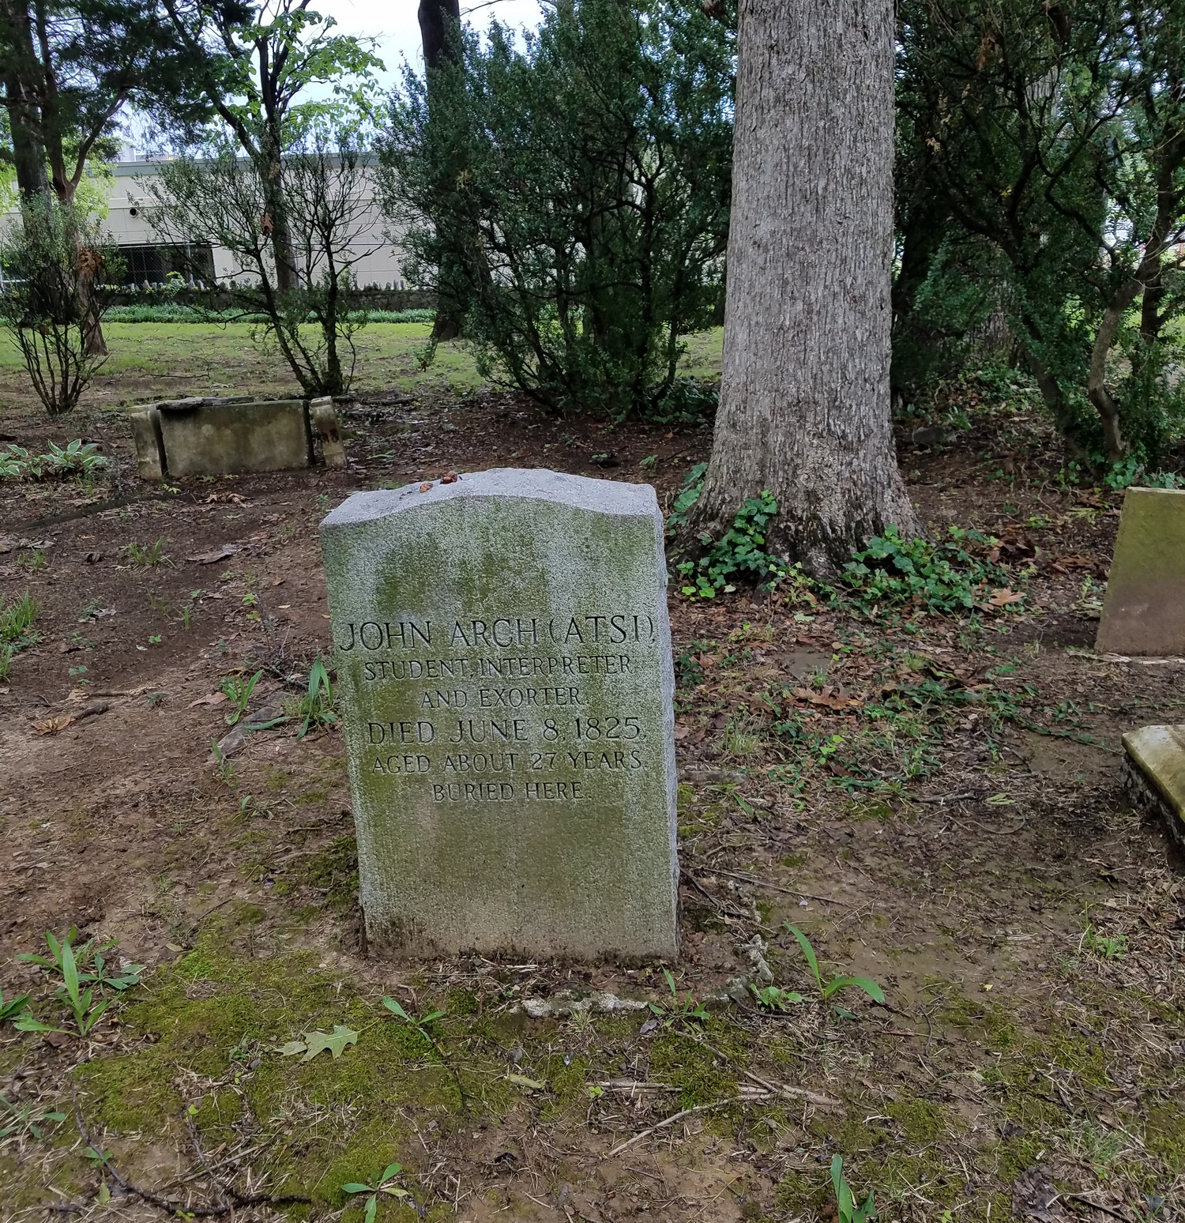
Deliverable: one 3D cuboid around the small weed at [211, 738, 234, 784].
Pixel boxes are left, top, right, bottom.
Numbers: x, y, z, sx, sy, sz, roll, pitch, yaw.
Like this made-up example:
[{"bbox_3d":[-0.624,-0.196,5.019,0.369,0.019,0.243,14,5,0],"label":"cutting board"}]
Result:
[{"bbox_3d":[-1.016,0.412,3.262,0.055,0.105,0.055,0,17,0],"label":"small weed"}]

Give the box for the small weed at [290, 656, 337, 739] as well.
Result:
[{"bbox_3d":[-0.946,0.280,4.005,0.145,0.195,0.190,-1,16,0],"label":"small weed"}]

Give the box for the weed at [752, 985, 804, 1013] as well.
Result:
[{"bbox_3d":[0.355,0.747,2.289,0.098,0.032,0.055,0,17,0],"label":"weed"}]

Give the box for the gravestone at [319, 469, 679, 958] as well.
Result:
[{"bbox_3d":[-0.174,0.234,2.636,0.695,1.036,0.290,-2,16,4],"label":"gravestone"}]

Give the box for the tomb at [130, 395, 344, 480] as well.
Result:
[{"bbox_3d":[-2.814,-1.418,9.457,1.560,0.550,0.680,-6,17,-16],"label":"tomb"}]

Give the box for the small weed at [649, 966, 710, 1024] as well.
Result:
[{"bbox_3d":[0.166,0.733,2.264,0.113,0.075,0.075,0,17,0],"label":"small weed"}]

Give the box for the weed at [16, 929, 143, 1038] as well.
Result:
[{"bbox_3d":[-0.972,0.704,2.263,0.215,0.130,0.160,0,17,0],"label":"weed"}]

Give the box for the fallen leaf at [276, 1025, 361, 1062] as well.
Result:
[{"bbox_3d":[-0.504,0.790,2.174,0.145,0.018,0.080,-4,18,-14],"label":"fallen leaf"}]

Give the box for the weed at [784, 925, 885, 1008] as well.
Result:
[{"bbox_3d":[0.469,0.692,2.313,0.190,0.125,0.080,0,17,0],"label":"weed"}]

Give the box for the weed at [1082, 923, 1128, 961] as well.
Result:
[{"bbox_3d":[1.136,0.726,2.628,0.097,0.052,0.088,-1,16,0],"label":"weed"}]

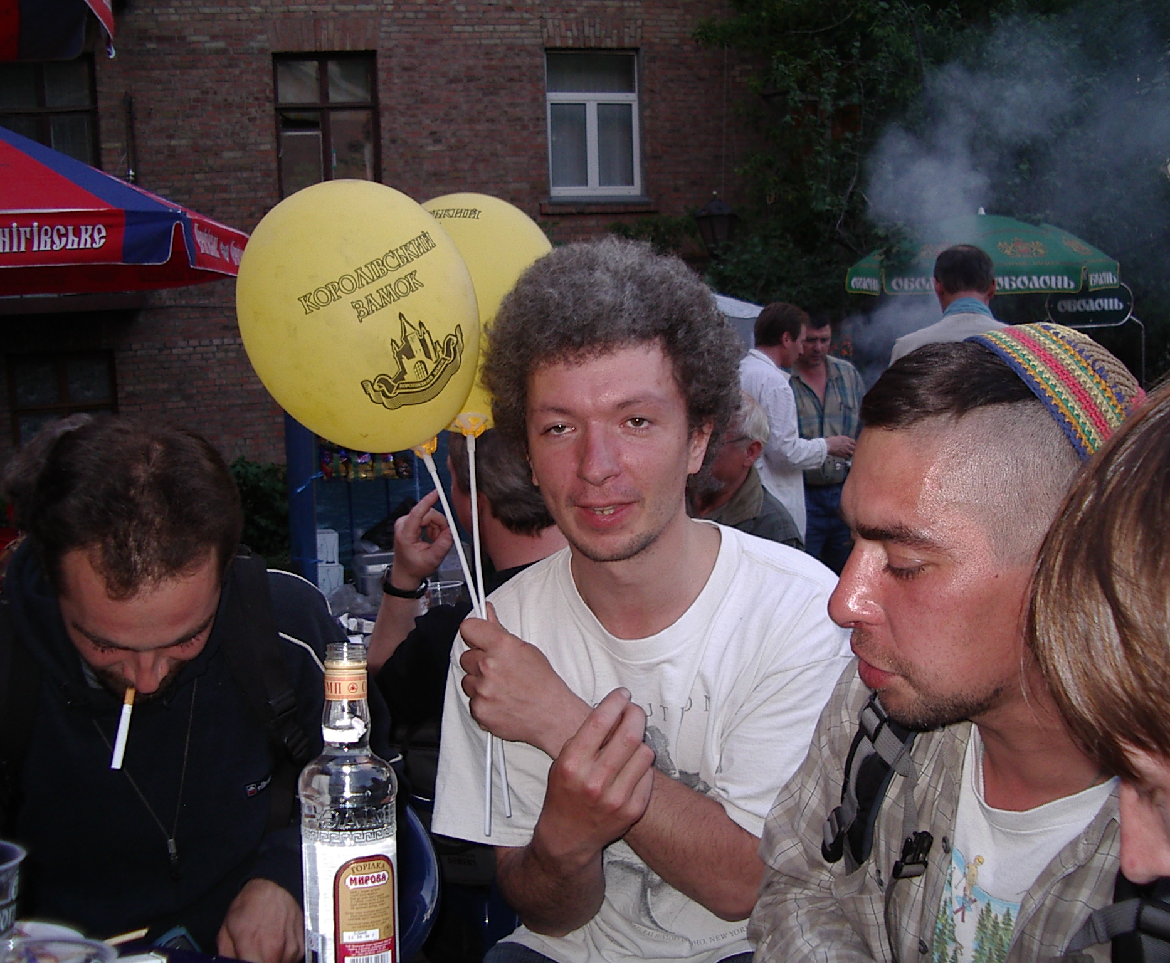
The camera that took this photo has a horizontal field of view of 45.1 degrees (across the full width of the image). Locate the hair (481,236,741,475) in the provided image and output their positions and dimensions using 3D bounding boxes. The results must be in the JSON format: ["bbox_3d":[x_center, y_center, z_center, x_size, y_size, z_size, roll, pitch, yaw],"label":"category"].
[{"bbox_3d":[0.024,-0.110,1.260,0.235,0.225,0.240,-5,-3,8],"label":"hair"}]

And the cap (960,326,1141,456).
[{"bbox_3d":[0.314,-0.045,0.880,0.078,0.170,0.165,-43,-10,10],"label":"cap"}]

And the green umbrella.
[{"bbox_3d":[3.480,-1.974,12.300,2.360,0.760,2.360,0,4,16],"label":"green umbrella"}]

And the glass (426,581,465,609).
[{"bbox_3d":[-0.281,0.253,2.850,0.075,0.095,0.075,-2,4,-6],"label":"glass"}]

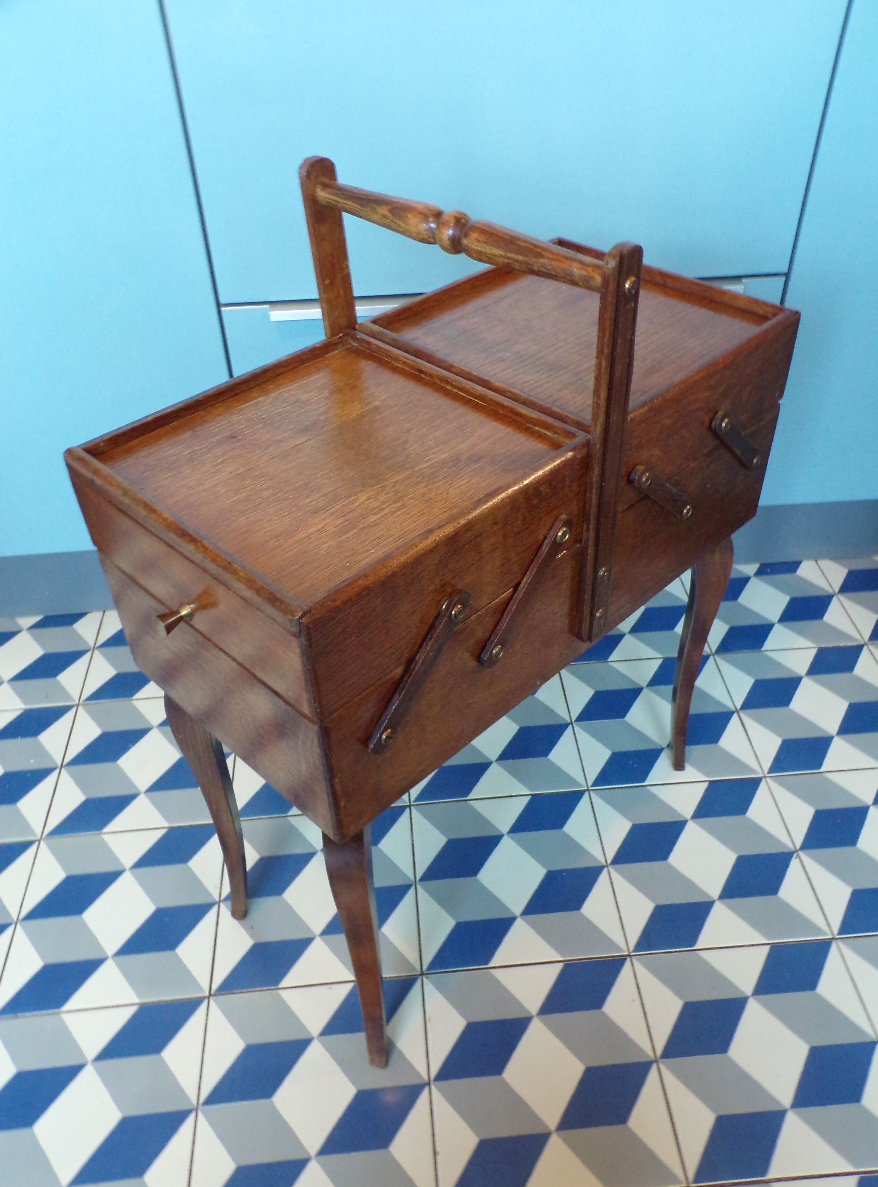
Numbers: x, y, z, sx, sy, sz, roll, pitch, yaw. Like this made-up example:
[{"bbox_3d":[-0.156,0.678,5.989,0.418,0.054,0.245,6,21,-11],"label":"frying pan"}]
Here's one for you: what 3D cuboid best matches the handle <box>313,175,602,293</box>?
[{"bbox_3d":[0.006,-0.232,0.617,0.028,0.028,0.246,-33,49,-32],"label":"handle"}]

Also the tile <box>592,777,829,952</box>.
[{"bbox_3d":[0.275,0.280,1.002,0.199,0.010,0.199,-4,40,-3],"label":"tile"}]

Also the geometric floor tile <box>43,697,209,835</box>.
[{"bbox_3d":[-0.339,0.198,1.129,0.199,0.010,0.199,-4,40,-3],"label":"geometric floor tile"}]

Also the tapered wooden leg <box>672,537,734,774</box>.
[{"bbox_3d":[0.263,0.061,0.981,0.041,0.354,0.031,-1,40,1],"label":"tapered wooden leg"}]

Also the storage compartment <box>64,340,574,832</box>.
[{"bbox_3d":[-0.067,-0.023,0.672,0.236,0.190,0.238,-33,49,-32],"label":"storage compartment"}]

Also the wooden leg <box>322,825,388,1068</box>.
[{"bbox_3d":[-0.059,0.274,0.740,0.031,0.354,0.041,-1,40,1],"label":"wooden leg"}]

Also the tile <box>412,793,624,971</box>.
[{"bbox_3d":[0.076,0.295,0.993,0.199,0.010,0.199,-4,40,-3],"label":"tile"}]

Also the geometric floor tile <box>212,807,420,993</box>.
[{"bbox_3d":[-0.123,0.310,0.984,0.199,0.010,0.199,-4,40,-3],"label":"geometric floor tile"}]

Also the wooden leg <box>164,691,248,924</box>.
[{"bbox_3d":[-0.202,0.185,0.853,0.041,0.354,0.031,-1,40,1],"label":"wooden leg"}]

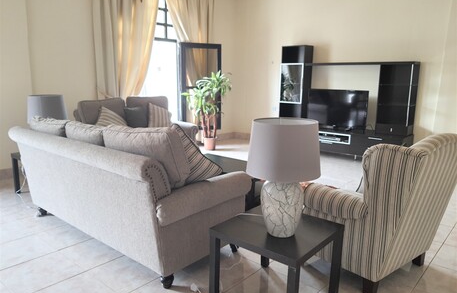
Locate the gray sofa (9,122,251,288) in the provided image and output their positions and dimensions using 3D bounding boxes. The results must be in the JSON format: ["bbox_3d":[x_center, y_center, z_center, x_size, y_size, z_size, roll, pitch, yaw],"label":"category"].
[{"bbox_3d":[-0.891,0.247,2.855,2.069,0.936,0.985,10,14,39],"label":"gray sofa"}]

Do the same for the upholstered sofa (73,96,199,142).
[{"bbox_3d":[-1.178,-0.129,4.703,0.916,0.946,1.596,11,15,41],"label":"upholstered sofa"}]

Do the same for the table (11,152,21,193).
[{"bbox_3d":[-1.947,0.300,3.762,0.542,0.443,0.542,11,15,41],"label":"table"}]

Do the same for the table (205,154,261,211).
[{"bbox_3d":[-0.057,0.403,3.410,0.936,0.443,0.532,11,15,41],"label":"table"}]

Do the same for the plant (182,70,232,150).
[{"bbox_3d":[-0.385,-0.634,6.128,0.886,1.409,0.837,1,11,0],"label":"plant"}]

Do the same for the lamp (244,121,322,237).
[{"bbox_3d":[0.300,0.174,1.837,0.399,0.630,0.399,1,11,0],"label":"lamp"}]

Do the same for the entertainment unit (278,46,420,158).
[{"bbox_3d":[1.923,-0.804,5.971,2.308,1.884,0.584,10,14,39],"label":"entertainment unit"}]

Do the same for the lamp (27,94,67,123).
[{"bbox_3d":[-1.909,-0.226,3.657,0.404,0.630,0.404,11,15,41],"label":"lamp"}]

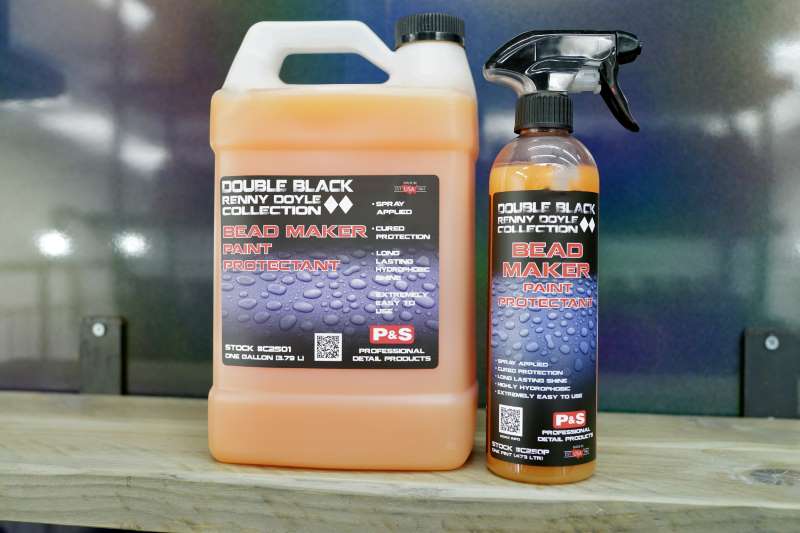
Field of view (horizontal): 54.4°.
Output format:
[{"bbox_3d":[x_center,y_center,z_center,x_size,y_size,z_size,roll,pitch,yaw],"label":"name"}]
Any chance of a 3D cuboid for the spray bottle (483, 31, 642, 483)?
[{"bbox_3d":[0.092,-0.009,0.442,0.091,0.249,0.063,0,0,2],"label":"spray bottle"}]

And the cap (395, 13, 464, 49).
[{"bbox_3d":[0.019,-0.145,0.491,0.044,0.018,0.044,0,0,0],"label":"cap"}]

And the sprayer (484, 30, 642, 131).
[{"bbox_3d":[0.092,-0.104,0.442,0.091,0.058,0.034,0,0,2],"label":"sprayer"}]

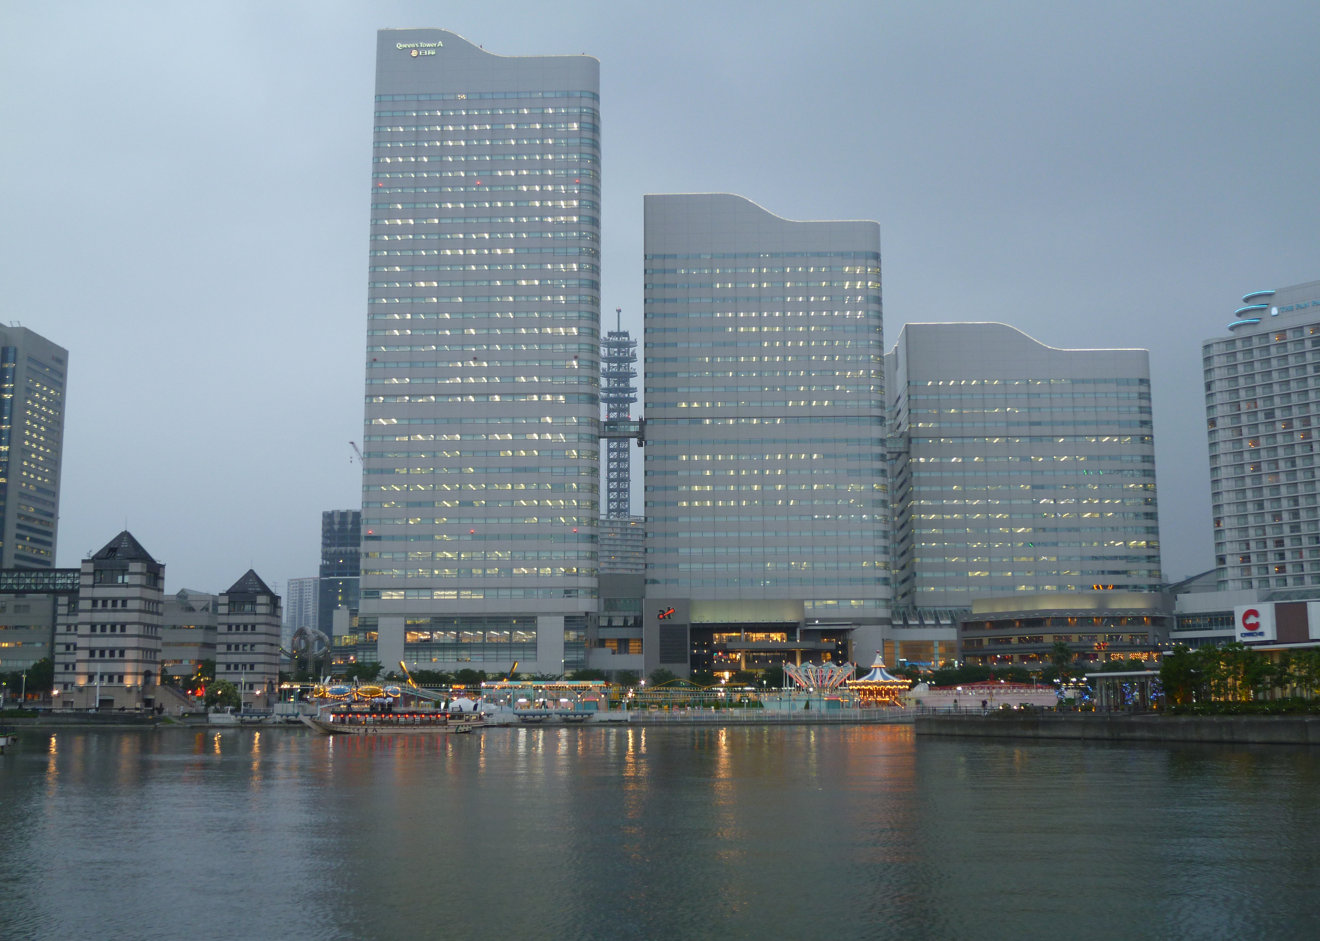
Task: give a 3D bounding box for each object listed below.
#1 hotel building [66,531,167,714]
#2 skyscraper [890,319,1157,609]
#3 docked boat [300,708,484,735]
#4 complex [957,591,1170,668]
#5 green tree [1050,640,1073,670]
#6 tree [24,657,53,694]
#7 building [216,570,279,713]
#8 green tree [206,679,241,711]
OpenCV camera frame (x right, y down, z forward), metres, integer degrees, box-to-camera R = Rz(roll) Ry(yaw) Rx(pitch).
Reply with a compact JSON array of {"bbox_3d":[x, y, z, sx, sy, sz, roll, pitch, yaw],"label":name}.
[{"bbox_3d":[-89.665,25.021,236.245,10.800,29.650,10.000,-1,-9,2],"label":"hotel building"},{"bbox_3d":[107.629,7.782,432.826,73.000,99.000,46.000,0,-9,2],"label":"skyscraper"},{"bbox_3d":[-31.443,29.683,165.940,21.750,3.320,4.500,-1,-9,4],"label":"docked boat"},{"bbox_3d":[105.533,46.060,371.231,48.000,27.150,30.000,-2,-9,9],"label":"complex"},{"bbox_3d":[59.848,30.173,209.801,3.500,9.680,3.500,-1,-9,2],"label":"green tree"},{"bbox_3d":[-133.579,45.642,304.722,6.800,10.350,6.500,-1,-9,2],"label":"tree"},{"bbox_3d":[-85.066,34.847,294.423,10.800,27.980,10.000,-1,-9,2],"label":"building"},{"bbox_3d":[-72.763,37.444,235.080,6.100,5.300,6.000,0,-9,0],"label":"green tree"}]

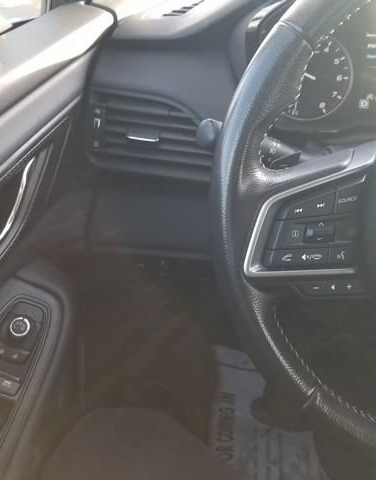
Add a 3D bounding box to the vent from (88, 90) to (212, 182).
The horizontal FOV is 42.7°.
[{"bbox_3d":[-0.026,-0.110,0.493,0.140,0.082,0.040,10,21,11],"label":"vent"}]

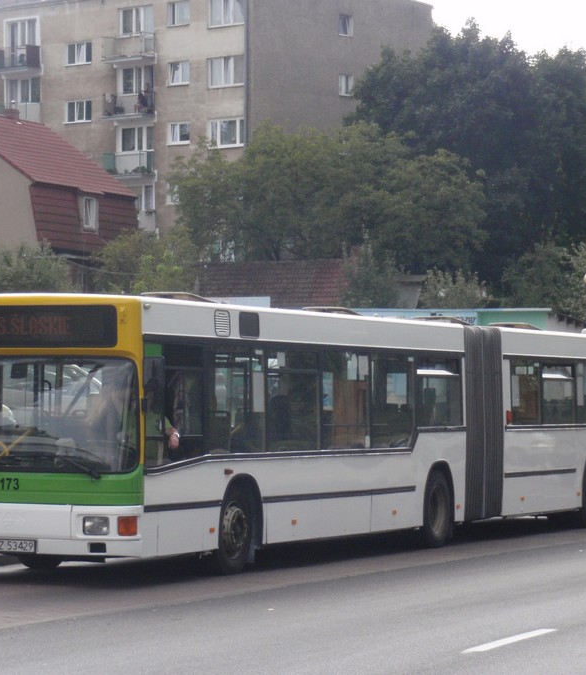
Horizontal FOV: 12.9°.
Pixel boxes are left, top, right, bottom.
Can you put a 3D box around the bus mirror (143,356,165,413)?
[{"bbox_3d":[-1.267,0.439,23.932,0.220,0.520,0.140,-1,-2,23],"label":"bus mirror"}]

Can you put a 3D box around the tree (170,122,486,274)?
[{"bbox_3d":[1.274,-4.505,96.000,11.670,6.870,10.000,0,-1,0],"label":"tree"}]

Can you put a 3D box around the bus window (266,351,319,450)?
[{"bbox_3d":[-0.008,0.658,27.278,0.050,1.070,1.360,-1,-2,23],"label":"bus window"}]

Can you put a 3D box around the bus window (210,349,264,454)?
[{"bbox_3d":[-0.593,0.660,26.732,0.060,1.063,1.308,0,-1,24],"label":"bus window"}]

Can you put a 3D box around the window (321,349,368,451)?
[{"bbox_3d":[0.580,0.695,28.641,0.050,1.050,1.360,-1,-2,23],"label":"window"}]

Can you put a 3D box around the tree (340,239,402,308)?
[{"bbox_3d":[2.087,-0.862,70.000,1.670,3.610,1.700,0,-1,0],"label":"tree"}]

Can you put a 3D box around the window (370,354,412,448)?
[{"bbox_3d":[1.135,0.760,30.637,0.060,1.083,1.336,0,-1,24],"label":"window"}]

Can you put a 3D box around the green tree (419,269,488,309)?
[{"bbox_3d":[4.321,-0.458,70.000,1.830,2.800,1.800,0,-1,0],"label":"green tree"}]

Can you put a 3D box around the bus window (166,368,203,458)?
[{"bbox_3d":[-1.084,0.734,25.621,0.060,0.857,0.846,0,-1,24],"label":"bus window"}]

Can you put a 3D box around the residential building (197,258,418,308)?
[{"bbox_3d":[0.385,-0.308,80.000,6.600,4.500,4.800,0,-2,28],"label":"residential building"}]

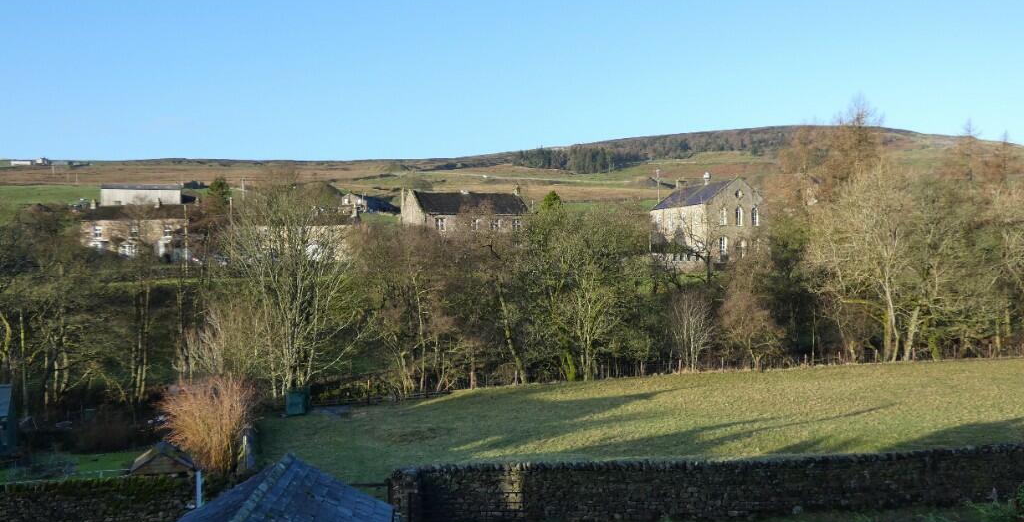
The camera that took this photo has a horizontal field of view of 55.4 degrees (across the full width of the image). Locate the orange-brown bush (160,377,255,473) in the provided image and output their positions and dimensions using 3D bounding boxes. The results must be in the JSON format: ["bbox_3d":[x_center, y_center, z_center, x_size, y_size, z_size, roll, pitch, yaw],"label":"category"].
[{"bbox_3d":[-9.202,5.001,29.500,2.800,3.000,2.800,0,-1,-17],"label":"orange-brown bush"}]

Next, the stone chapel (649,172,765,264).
[{"bbox_3d":[28.940,-5.790,144.100,10.500,13.200,15.000,1,-1,-23],"label":"stone chapel"}]

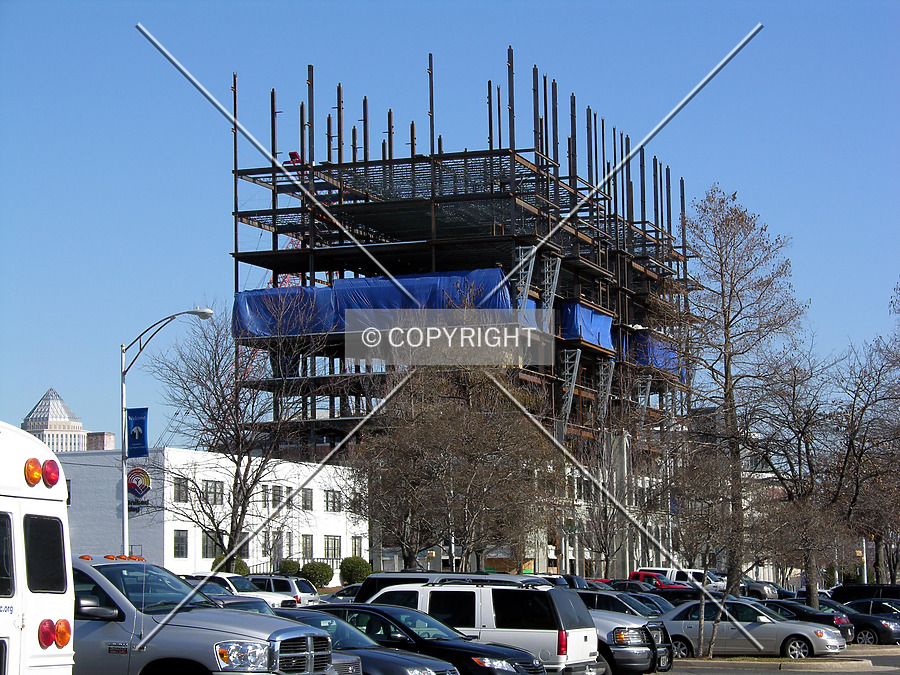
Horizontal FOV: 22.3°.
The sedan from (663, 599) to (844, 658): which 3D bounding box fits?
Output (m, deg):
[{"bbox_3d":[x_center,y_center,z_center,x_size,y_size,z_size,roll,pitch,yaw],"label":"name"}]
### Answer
[{"bbox_3d":[6.719,6.808,53.065,4.870,1.450,1.820,-3,-6,18],"label":"sedan"}]

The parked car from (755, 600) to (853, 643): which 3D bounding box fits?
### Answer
[{"bbox_3d":[7.826,7.315,58.056,4.750,1.420,1.800,-3,-6,18],"label":"parked car"}]

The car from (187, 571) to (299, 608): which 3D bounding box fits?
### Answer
[{"bbox_3d":[-7.097,8.088,69.870,4.900,1.800,1.850,-3,-6,20],"label":"car"}]

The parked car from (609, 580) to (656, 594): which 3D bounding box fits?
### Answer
[{"bbox_3d":[7.779,11.248,98.924,4.600,1.440,1.770,-3,-6,19],"label":"parked car"}]

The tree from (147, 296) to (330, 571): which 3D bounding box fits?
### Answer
[{"bbox_3d":[-10.726,5.635,116.076,9.300,15.548,9.300,-1,-6,0],"label":"tree"}]

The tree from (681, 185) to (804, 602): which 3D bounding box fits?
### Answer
[{"bbox_3d":[10.239,2.310,80.187,4.800,15.536,4.800,-1,-6,0],"label":"tree"}]

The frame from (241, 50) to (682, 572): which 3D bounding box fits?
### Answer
[{"bbox_3d":[5.471,2.239,270.214,33.269,53.586,83.430,-3,-6,18],"label":"frame"}]

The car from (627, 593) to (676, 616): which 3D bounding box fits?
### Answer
[{"bbox_3d":[5.161,7.831,63.421,4.750,1.500,1.800,-3,-6,19],"label":"car"}]

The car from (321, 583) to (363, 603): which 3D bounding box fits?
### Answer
[{"bbox_3d":[-3.233,10.426,89.923,4.600,1.460,1.780,-3,-6,19],"label":"car"}]

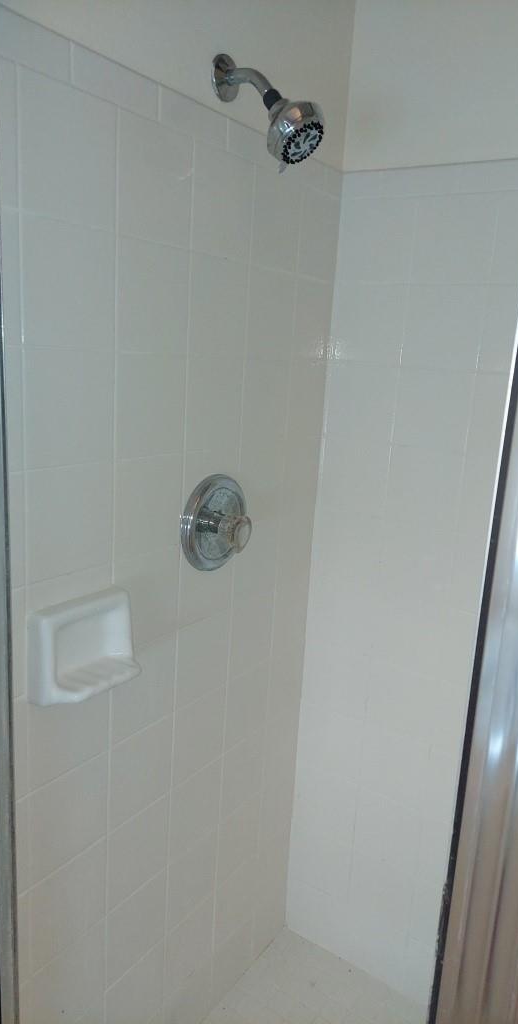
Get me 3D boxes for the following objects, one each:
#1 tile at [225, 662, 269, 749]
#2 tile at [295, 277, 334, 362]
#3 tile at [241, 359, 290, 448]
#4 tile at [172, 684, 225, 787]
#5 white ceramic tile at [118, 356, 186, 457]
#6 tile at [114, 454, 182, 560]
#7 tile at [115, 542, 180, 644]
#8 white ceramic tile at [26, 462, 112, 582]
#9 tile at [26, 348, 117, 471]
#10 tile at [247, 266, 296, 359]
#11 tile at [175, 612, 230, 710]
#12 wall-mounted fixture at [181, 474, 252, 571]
[{"bbox_3d":[-0.025,0.391,1.444,0.009,0.151,0.151,12,15,33],"label":"tile"},{"bbox_3d":[0.102,-0.374,1.382,0.009,0.150,0.129,12,15,34],"label":"tile"},{"bbox_3d":[0.011,-0.205,1.302,0.009,0.150,0.149,12,15,34],"label":"tile"},{"bbox_3d":[-0.111,0.411,1.315,0.009,0.150,0.149,12,15,34],"label":"tile"},{"bbox_3d":[-0.163,-0.160,1.061,0.009,0.151,0.151,12,15,33],"label":"white ceramic tile"},{"bbox_3d":[-0.173,-0.012,1.101,0.009,0.152,0.152,12,15,33],"label":"tile"},{"bbox_3d":[-0.182,0.139,1.133,0.009,0.152,0.152,12,15,33],"label":"tile"},{"bbox_3d":[-0.259,0.012,0.971,0.009,0.151,0.151,12,15,33],"label":"white ceramic tile"},{"bbox_3d":[-0.251,-0.138,0.943,0.009,0.152,0.152,12,15,33],"label":"tile"},{"bbox_3d":[0.021,-0.353,1.269,0.009,0.150,0.149,12,15,34],"label":"tile"},{"bbox_3d":[-0.103,0.264,1.293,0.009,0.152,0.152,12,15,33],"label":"tile"},{"bbox_3d":[-0.052,0.024,1.211,0.073,0.171,0.171,12,15,33],"label":"wall-mounted fixture"}]

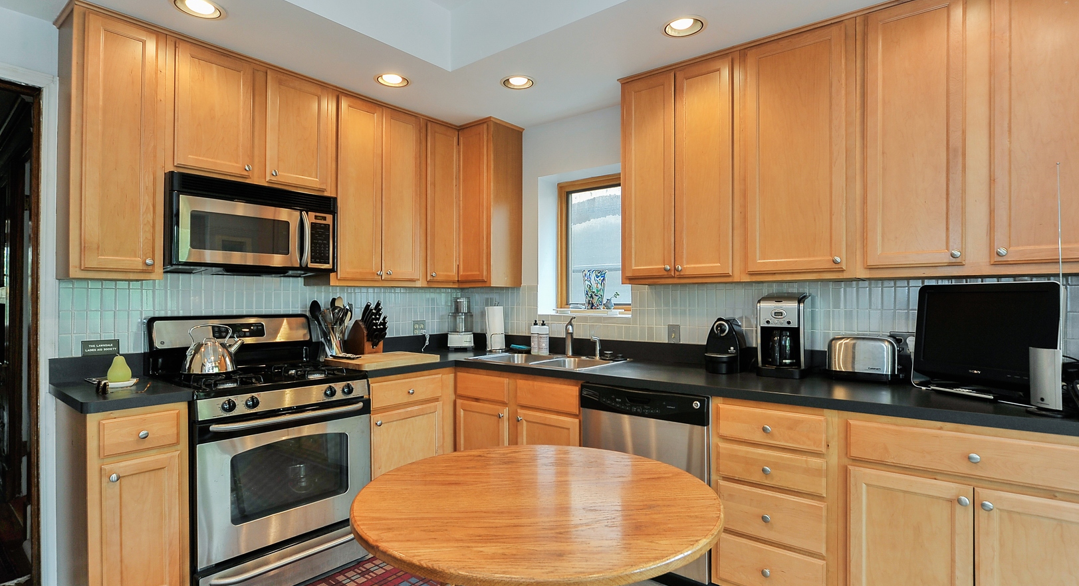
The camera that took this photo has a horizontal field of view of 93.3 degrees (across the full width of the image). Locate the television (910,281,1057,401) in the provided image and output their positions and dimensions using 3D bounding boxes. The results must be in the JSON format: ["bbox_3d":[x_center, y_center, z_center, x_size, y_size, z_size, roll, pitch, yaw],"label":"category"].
[{"bbox_3d":[1.624,0.172,1.854,0.135,0.415,0.440,0,-1,-22],"label":"television"}]

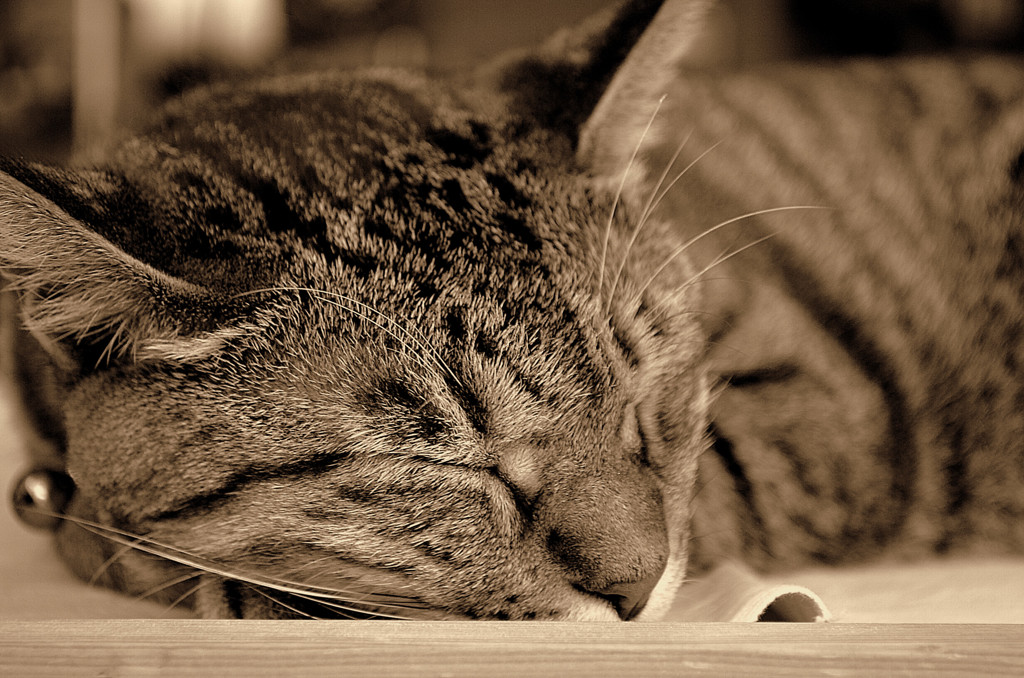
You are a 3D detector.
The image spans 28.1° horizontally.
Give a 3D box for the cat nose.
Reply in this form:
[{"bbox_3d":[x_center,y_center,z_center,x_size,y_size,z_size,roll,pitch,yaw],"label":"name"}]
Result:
[{"bbox_3d":[0.021,0.044,0.360,0.015,0.011,0.009,-16,19,-26],"label":"cat nose"}]

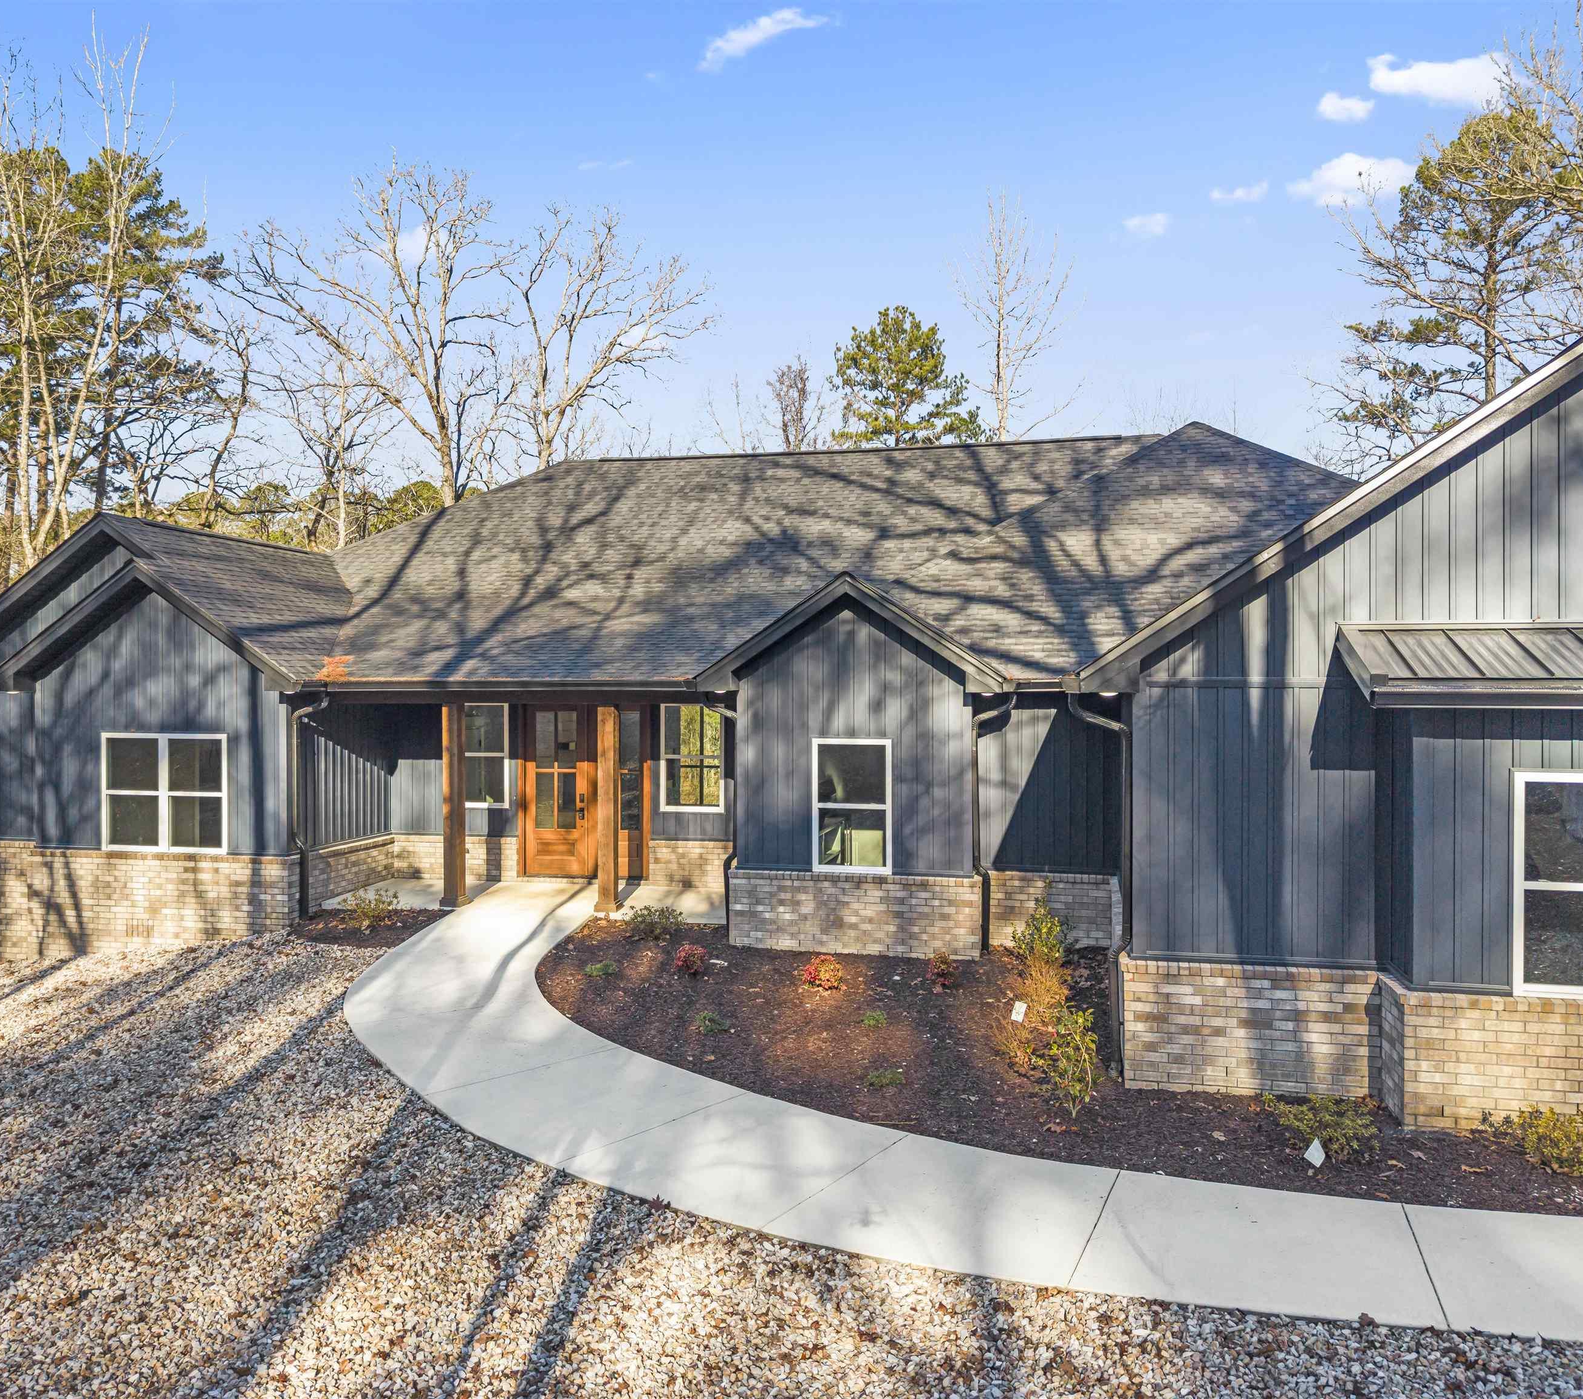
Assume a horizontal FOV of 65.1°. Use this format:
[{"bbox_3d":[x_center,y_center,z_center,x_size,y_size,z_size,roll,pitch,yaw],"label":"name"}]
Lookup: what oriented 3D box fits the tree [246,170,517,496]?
[{"bbox_3d":[-12.745,-6.465,37.974,8.400,20.178,8.000,0,0,10],"label":"tree"}]

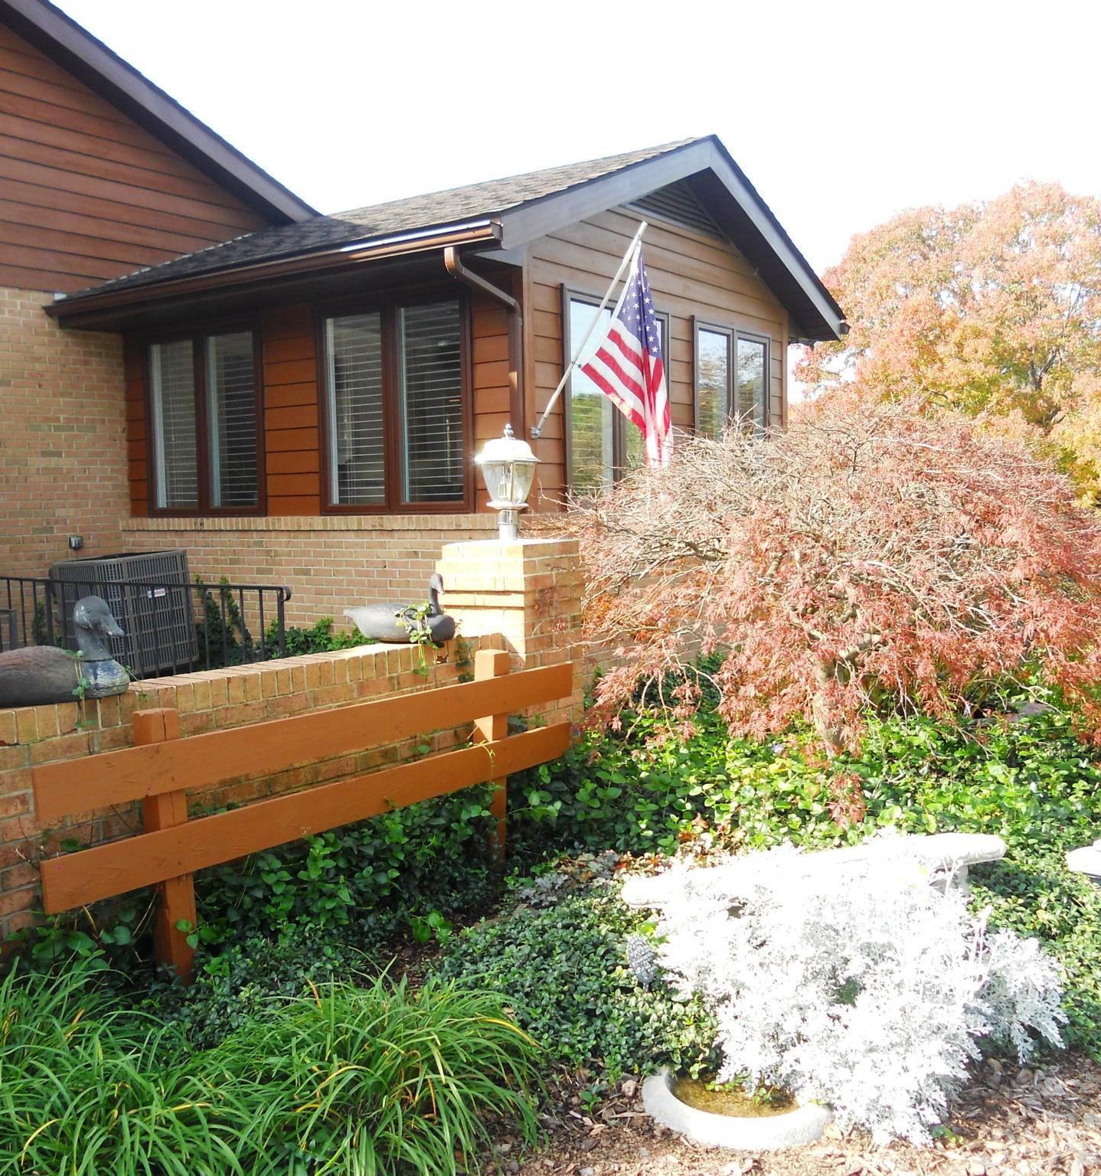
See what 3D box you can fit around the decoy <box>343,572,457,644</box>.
[{"bbox_3d":[-0.584,0.077,4.847,0.560,0.290,0.200,2,5,38],"label":"decoy"}]

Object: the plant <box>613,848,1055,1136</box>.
[{"bbox_3d":[0.760,0.952,3.100,1.000,0.530,0.750,-1,4,0],"label":"plant"}]

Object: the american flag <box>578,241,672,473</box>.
[{"bbox_3d":[0.450,-1.349,7.300,0.550,1.400,0.220,2,5,35],"label":"american flag"}]

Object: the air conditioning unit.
[{"bbox_3d":[-3.084,0.179,8.900,0.681,0.798,0.644,-3,6,26],"label":"air conditioning unit"}]

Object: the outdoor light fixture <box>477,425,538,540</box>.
[{"bbox_3d":[-0.197,-0.463,5.456,0.270,0.515,0.270,2,5,35],"label":"outdoor light fixture"}]

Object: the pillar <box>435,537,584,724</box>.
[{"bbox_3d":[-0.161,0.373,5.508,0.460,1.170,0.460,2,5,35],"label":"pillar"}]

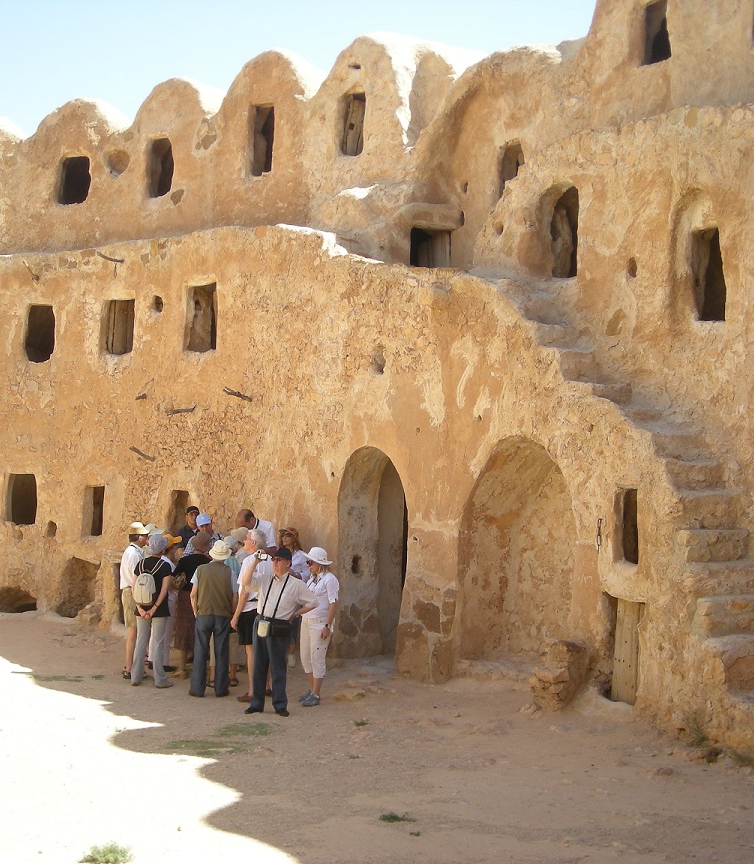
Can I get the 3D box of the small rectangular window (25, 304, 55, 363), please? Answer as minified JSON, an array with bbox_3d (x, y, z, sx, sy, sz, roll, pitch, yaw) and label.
[{"bbox_3d":[-5.194,-1.520,22.600,0.520,0.895,0.220,0,1,23],"label":"small rectangular window"}]

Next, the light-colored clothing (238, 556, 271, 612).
[{"bbox_3d":[-1.317,1.655,16.000,0.340,0.660,0.480,2,3,45],"label":"light-colored clothing"}]

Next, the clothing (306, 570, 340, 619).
[{"bbox_3d":[-0.570,1.731,15.600,0.290,0.511,0.420,-1,1,-37],"label":"clothing"}]

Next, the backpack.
[{"bbox_3d":[-2.601,1.691,16.450,0.290,0.470,0.200,1,2,18],"label":"backpack"}]

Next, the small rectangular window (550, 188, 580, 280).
[{"bbox_3d":[2.279,-2.411,17.700,0.250,1.112,0.381,-1,1,-44],"label":"small rectangular window"}]

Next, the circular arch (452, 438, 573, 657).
[{"bbox_3d":[1.686,1.343,16.660,1.600,2.550,0.600,2,2,41],"label":"circular arch"}]

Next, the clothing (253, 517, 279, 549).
[{"bbox_3d":[-1.426,1.376,18.400,0.340,0.660,0.500,0,2,-37],"label":"clothing"}]

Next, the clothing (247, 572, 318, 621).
[{"bbox_3d":[-1.000,1.731,15.500,0.700,0.560,0.360,1,1,12],"label":"clothing"}]

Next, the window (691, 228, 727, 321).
[{"bbox_3d":[3.429,-1.624,15.100,0.180,0.940,0.500,0,2,-37],"label":"window"}]

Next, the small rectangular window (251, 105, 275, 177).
[{"bbox_3d":[-1.612,-4.141,20.800,0.406,1.023,0.250,1,1,38],"label":"small rectangular window"}]

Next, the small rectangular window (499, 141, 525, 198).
[{"bbox_3d":[1.777,-3.429,19.200,0.400,0.800,0.180,2,2,31],"label":"small rectangular window"}]

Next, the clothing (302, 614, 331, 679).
[{"bbox_3d":[-0.657,2.318,15.900,0.270,0.720,0.340,0,2,-41],"label":"clothing"}]

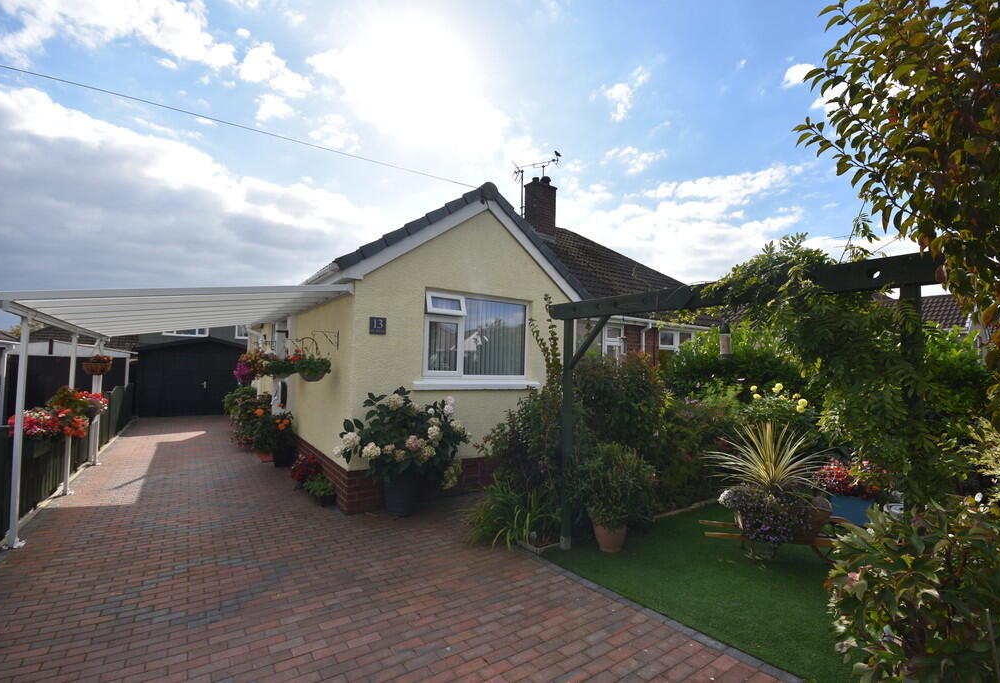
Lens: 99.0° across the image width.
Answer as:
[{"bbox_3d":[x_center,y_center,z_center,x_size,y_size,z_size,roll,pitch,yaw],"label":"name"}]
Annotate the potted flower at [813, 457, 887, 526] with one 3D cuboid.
[{"bbox_3d":[3.780,1.660,4.620,0.620,0.740,0.600,3,-4,-36],"label":"potted flower"}]

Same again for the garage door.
[{"bbox_3d":[-9.077,1.104,12.903,2.750,2.300,0.100,3,-4,-36],"label":"garage door"}]

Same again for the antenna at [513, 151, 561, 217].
[{"bbox_3d":[1.095,-4.725,12.800,1.300,2.000,0.700,0,-3,26],"label":"antenna"}]

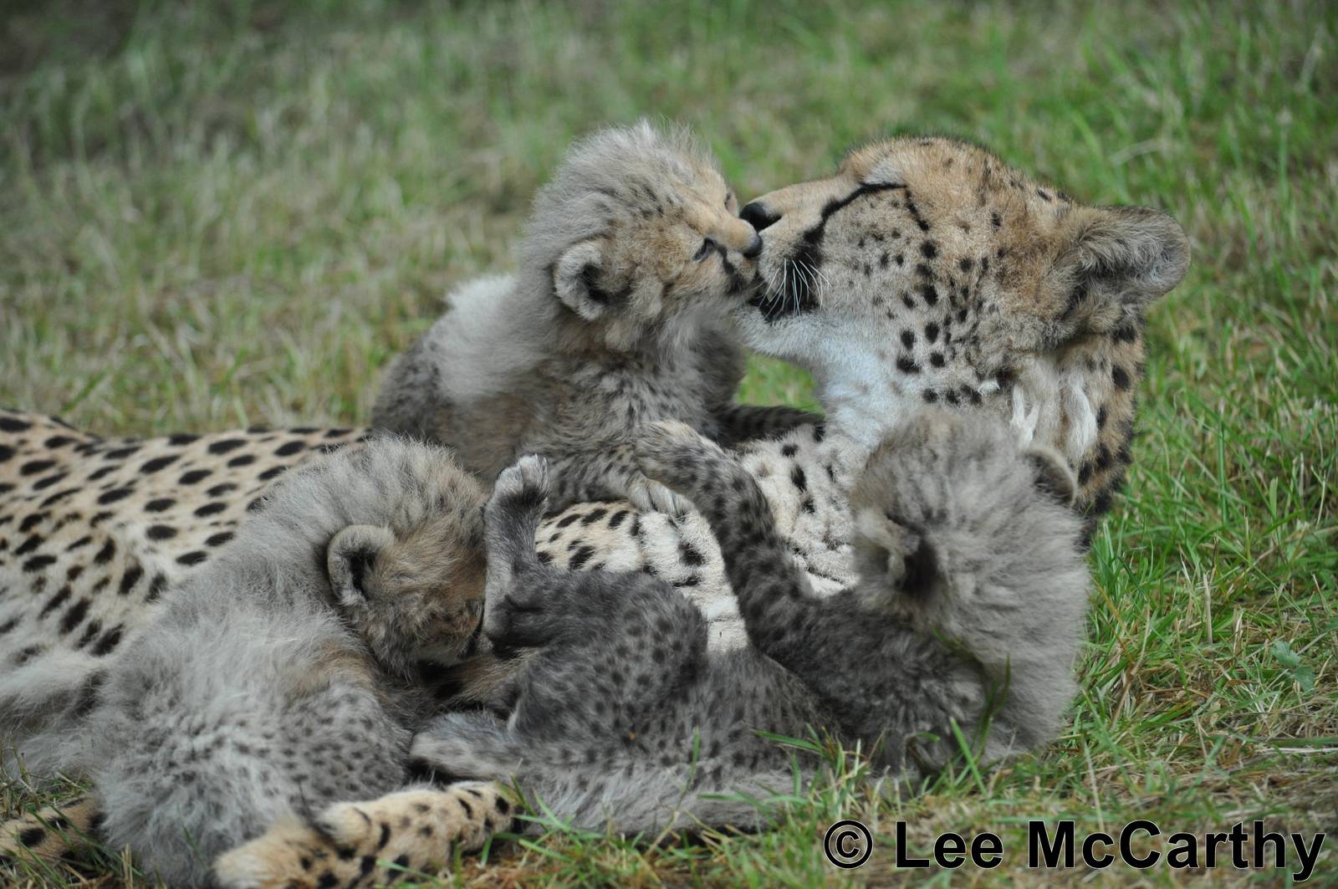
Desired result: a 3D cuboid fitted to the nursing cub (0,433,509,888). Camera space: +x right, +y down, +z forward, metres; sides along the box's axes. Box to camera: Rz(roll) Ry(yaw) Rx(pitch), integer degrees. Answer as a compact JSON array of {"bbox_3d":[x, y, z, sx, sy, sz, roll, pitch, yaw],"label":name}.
[{"bbox_3d":[-0.218,0.118,4.680,0.290,0.210,0.190,-9,14,-39],"label":"nursing cub"}]

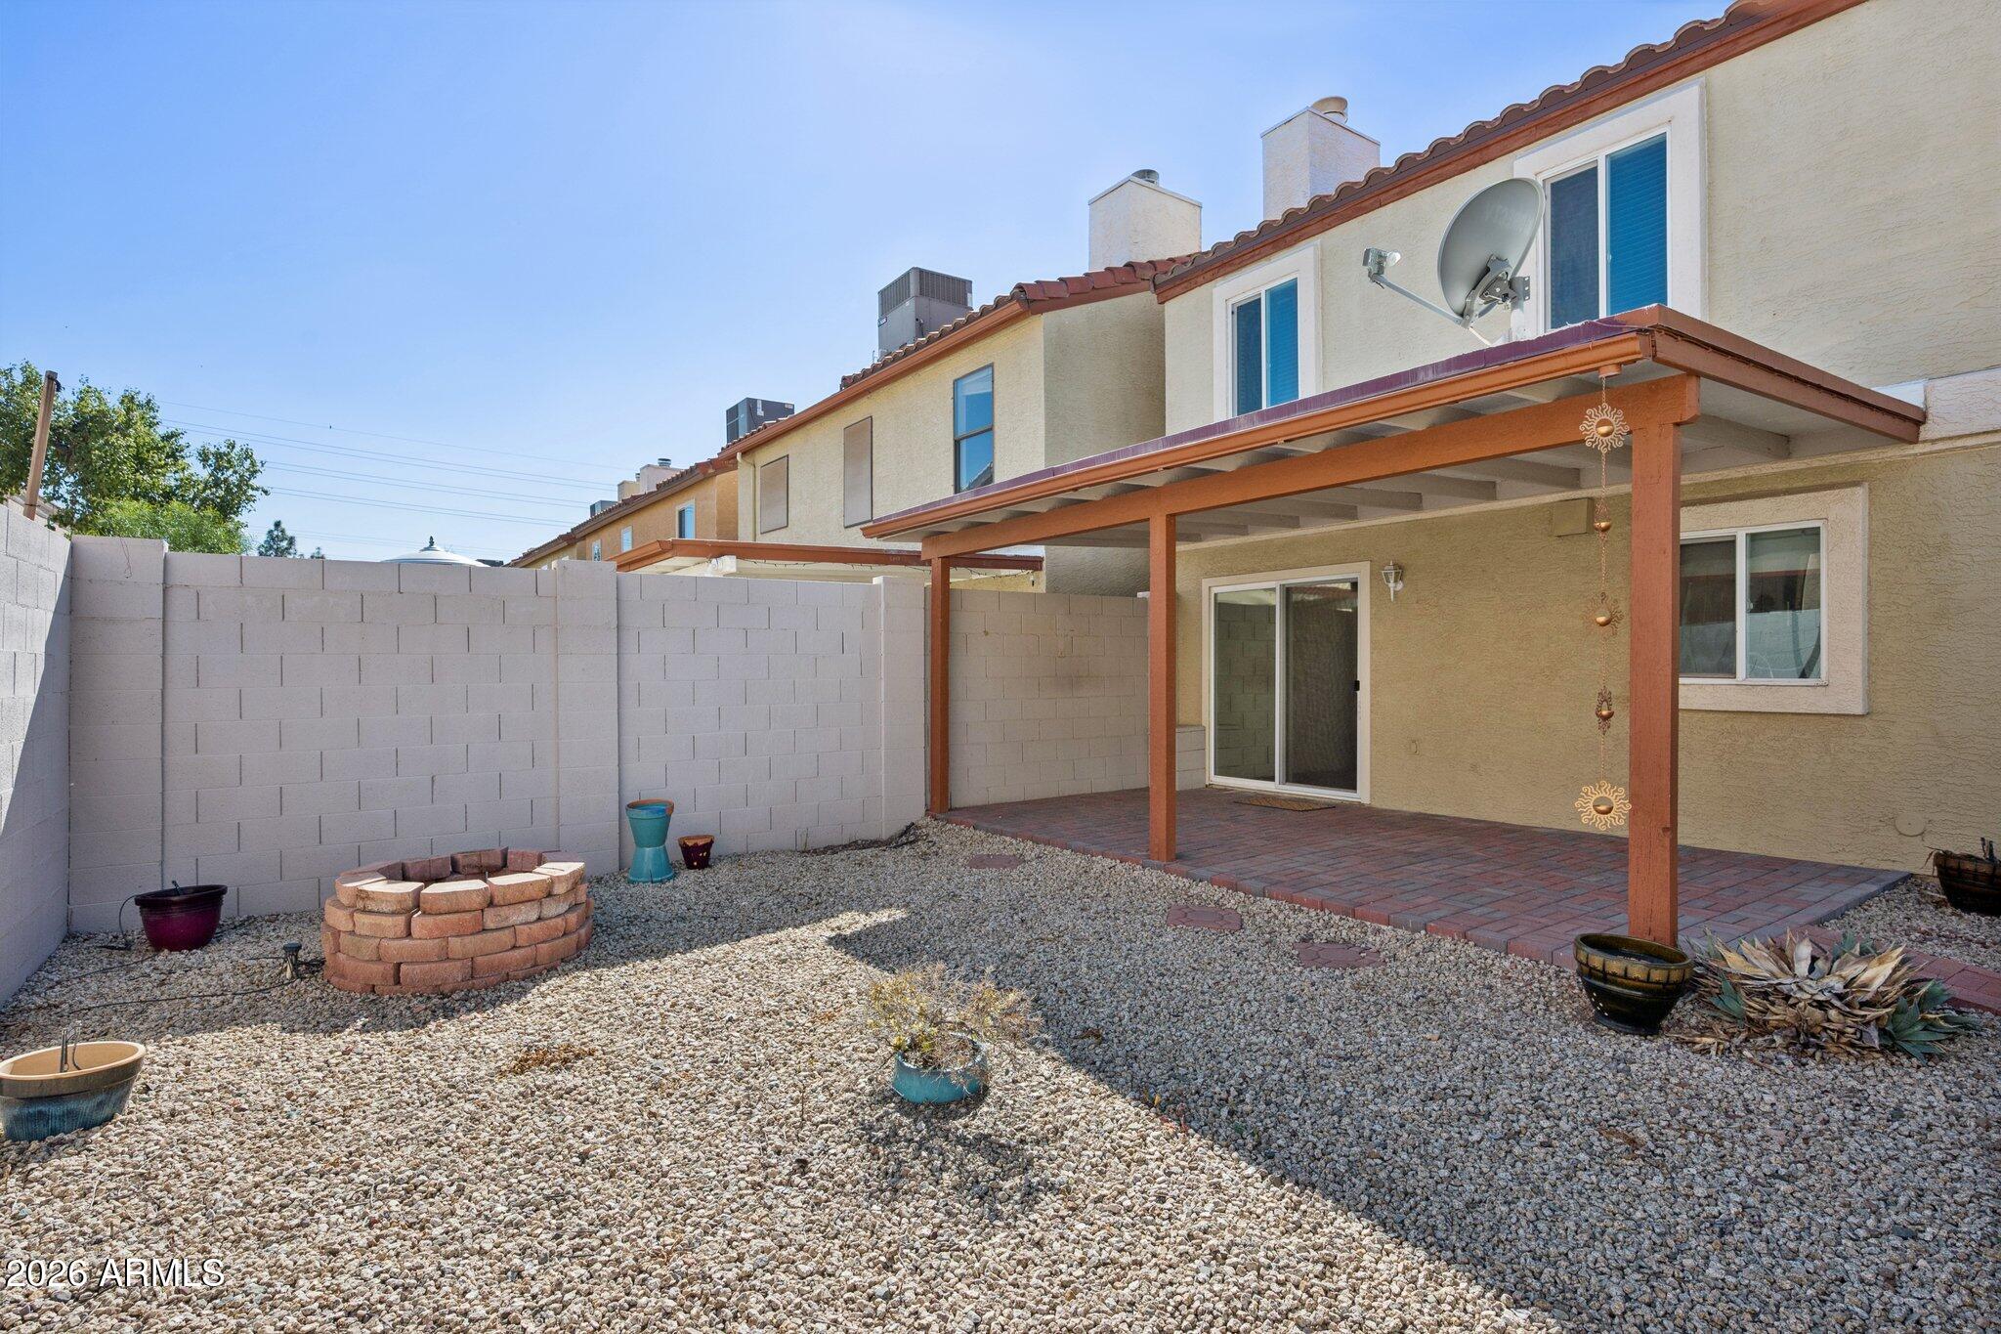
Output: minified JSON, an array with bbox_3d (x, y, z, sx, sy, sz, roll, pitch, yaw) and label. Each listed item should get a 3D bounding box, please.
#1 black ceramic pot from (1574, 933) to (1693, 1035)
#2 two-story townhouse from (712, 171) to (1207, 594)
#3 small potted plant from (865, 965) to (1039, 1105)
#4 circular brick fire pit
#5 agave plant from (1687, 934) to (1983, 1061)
[{"bbox_3d":[2.323,1.179,3.690,0.370,0.280,0.370,0,0,0],"label":"black ceramic pot"},{"bbox_3d":[1.434,-2.361,16.236,9.300,7.500,9.000,0,0,-35],"label":"two-story townhouse"},{"bbox_3d":[-0.168,1.214,3.390,0.570,0.410,0.500,0,0,0],"label":"small potted plant"},{"bbox_3d":[-2.720,1.254,5.070,1.200,0.440,1.200,0,0,0],"label":"circular brick fire pit"},{"bbox_3d":[3.000,1.149,3.650,0.820,0.360,0.780,0,0,0],"label":"agave plant"}]

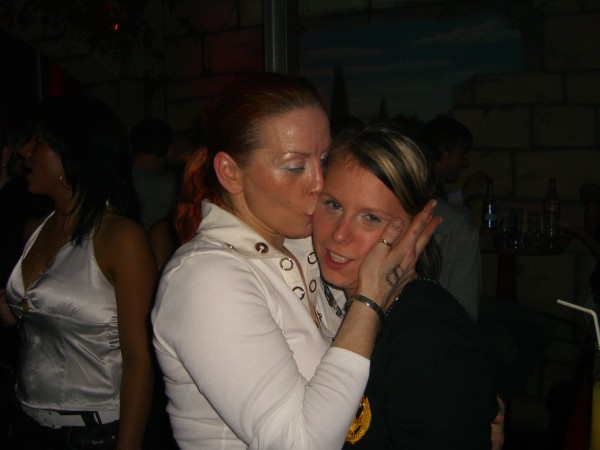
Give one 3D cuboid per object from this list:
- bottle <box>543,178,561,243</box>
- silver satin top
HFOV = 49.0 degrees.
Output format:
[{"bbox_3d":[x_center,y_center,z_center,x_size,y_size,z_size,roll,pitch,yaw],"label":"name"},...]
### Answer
[{"bbox_3d":[1.167,-0.067,3.050,0.078,0.295,0.078,0,4,0],"label":"bottle"},{"bbox_3d":[-0.565,0.210,1.620,0.350,0.490,0.270,3,5,40],"label":"silver satin top"}]

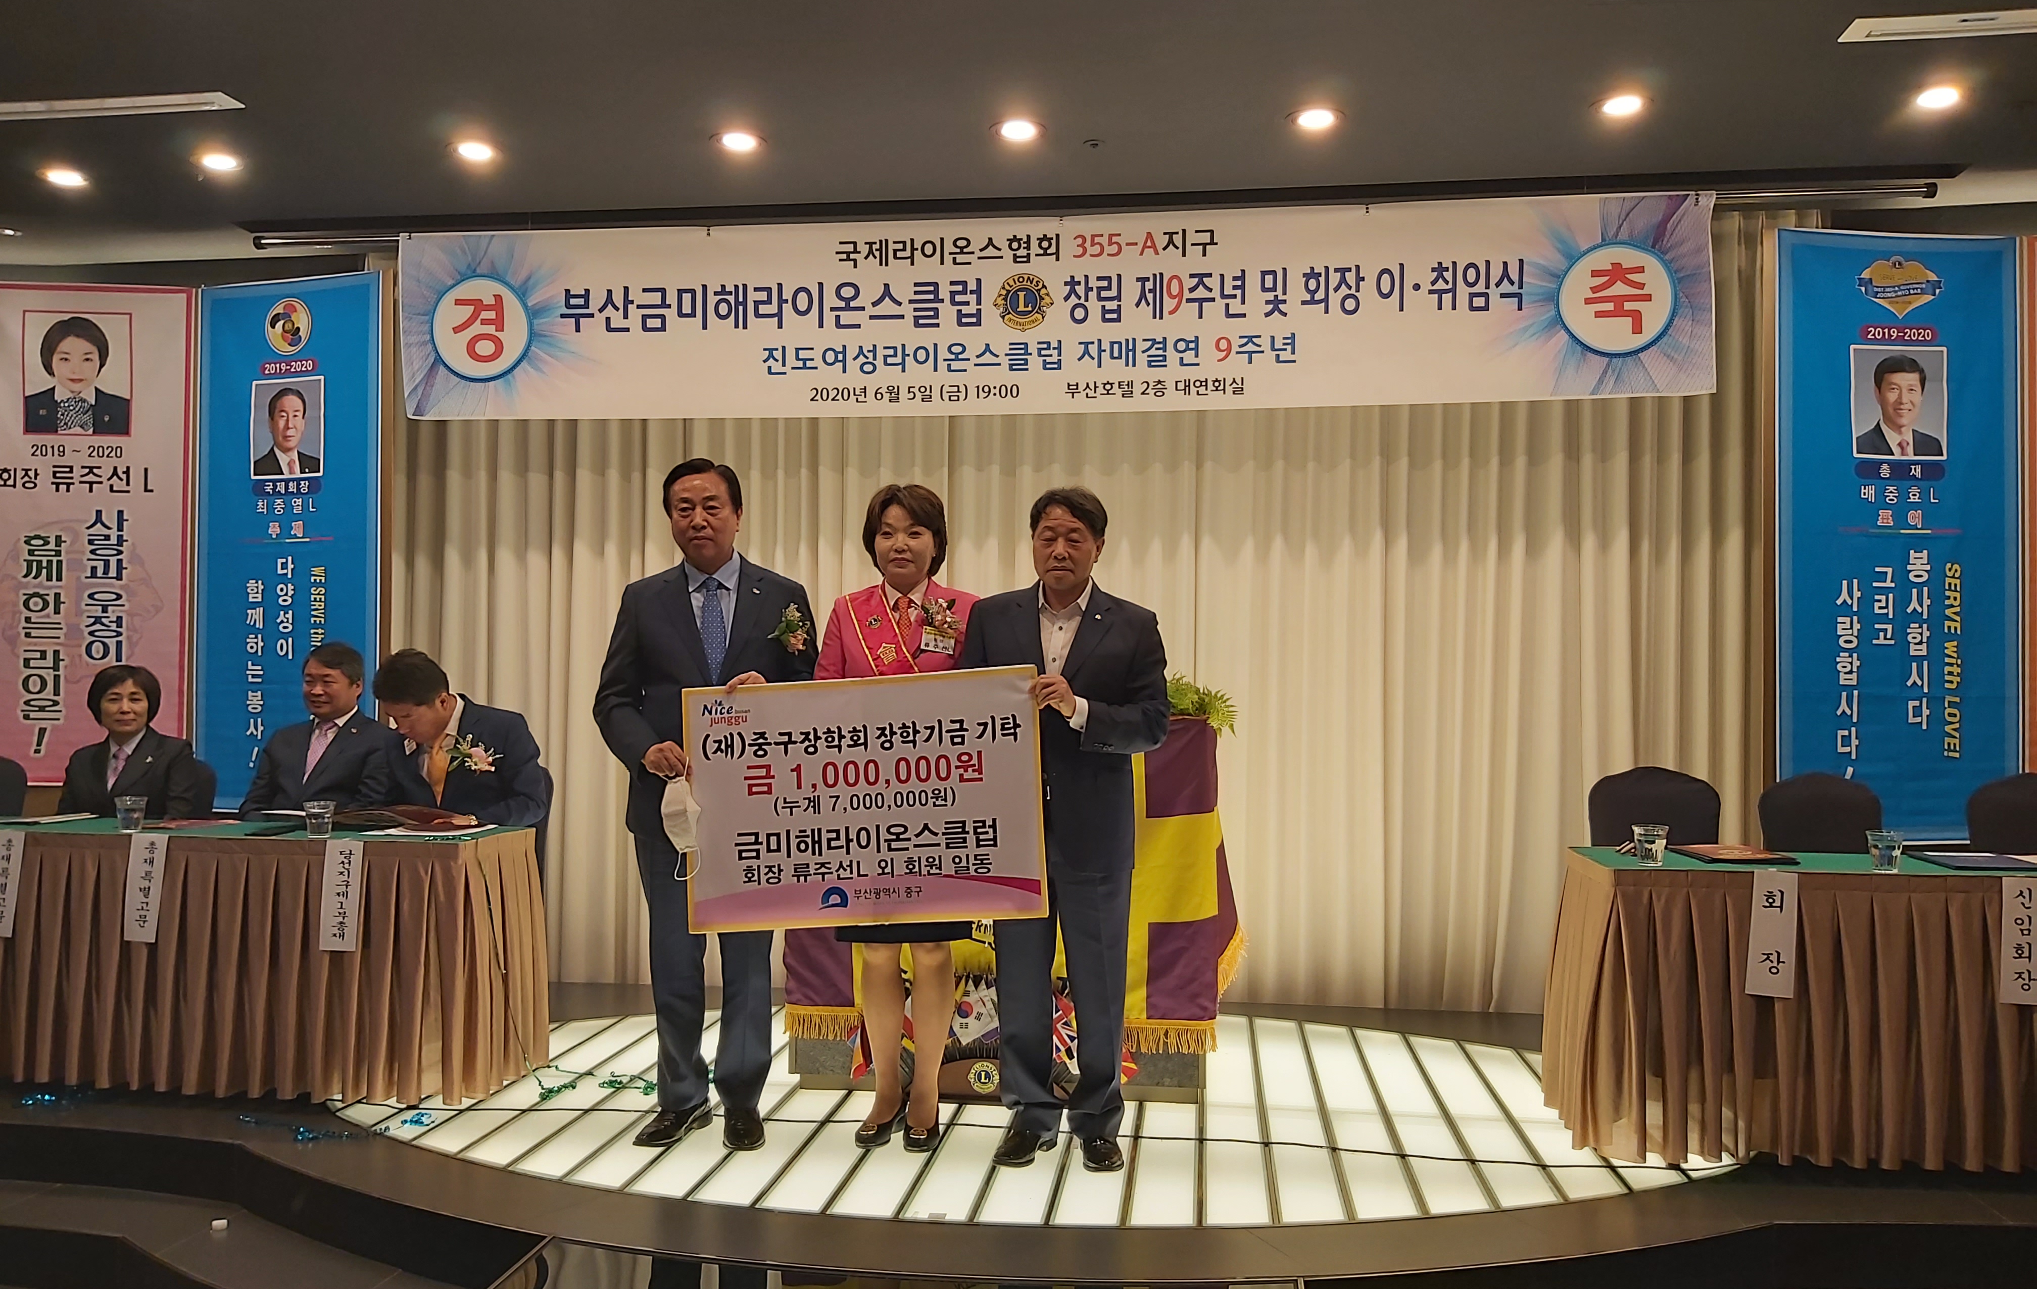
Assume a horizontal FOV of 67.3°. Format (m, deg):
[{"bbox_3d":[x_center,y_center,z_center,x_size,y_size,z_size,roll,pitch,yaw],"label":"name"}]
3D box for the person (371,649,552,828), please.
[{"bbox_3d":[-1.723,0.650,4.660,0.580,1.250,0.820,0,-1,8],"label":"person"}]

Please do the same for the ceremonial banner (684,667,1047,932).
[{"bbox_3d":[-0.382,0.381,3.741,0.890,0.600,0.015,-4,-8,8],"label":"ceremonial banner"}]

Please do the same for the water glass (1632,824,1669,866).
[{"bbox_3d":[1.565,0.497,3.790,0.090,0.097,0.090,0,-1,7],"label":"water glass"}]

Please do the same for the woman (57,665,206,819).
[{"bbox_3d":[-2.881,0.664,4.830,0.520,1.220,0.780,0,-1,-3],"label":"woman"}]

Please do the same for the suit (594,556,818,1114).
[{"bbox_3d":[-0.795,0.493,3.890,0.560,1.430,0.390,0,-1,0],"label":"suit"}]

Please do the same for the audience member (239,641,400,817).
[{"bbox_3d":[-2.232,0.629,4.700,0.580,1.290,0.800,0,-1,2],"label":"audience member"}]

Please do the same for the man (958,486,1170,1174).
[{"bbox_3d":[0.111,0.433,3.730,0.530,1.660,0.420,0,-1,5],"label":"man"}]

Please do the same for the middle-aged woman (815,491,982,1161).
[{"bbox_3d":[-0.306,0.435,3.900,0.470,1.660,0.360,0,-1,3],"label":"middle-aged woman"}]

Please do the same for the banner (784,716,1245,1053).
[{"bbox_3d":[0.002,0.666,4.420,1.270,0.950,0.420,0,-1,7],"label":"banner"}]

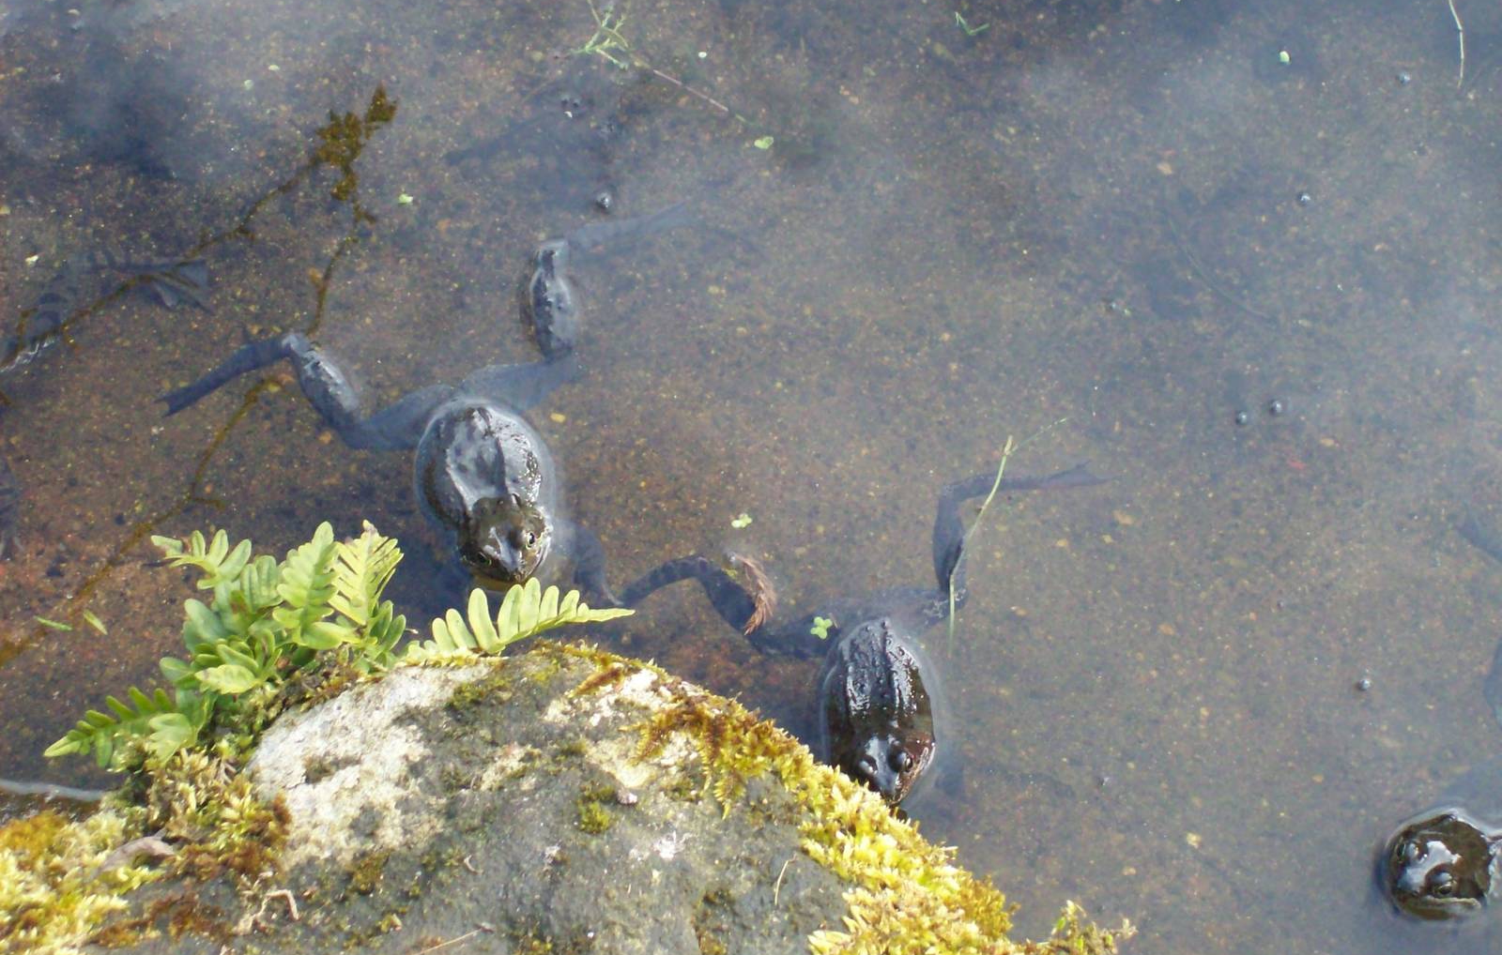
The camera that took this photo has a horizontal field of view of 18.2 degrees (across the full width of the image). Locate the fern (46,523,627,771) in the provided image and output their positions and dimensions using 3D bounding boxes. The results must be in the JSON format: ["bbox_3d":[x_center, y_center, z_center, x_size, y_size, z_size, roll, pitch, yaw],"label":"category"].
[{"bbox_3d":[-0.126,0.051,1.420,0.175,0.062,0.075,0,47,0],"label":"fern"}]

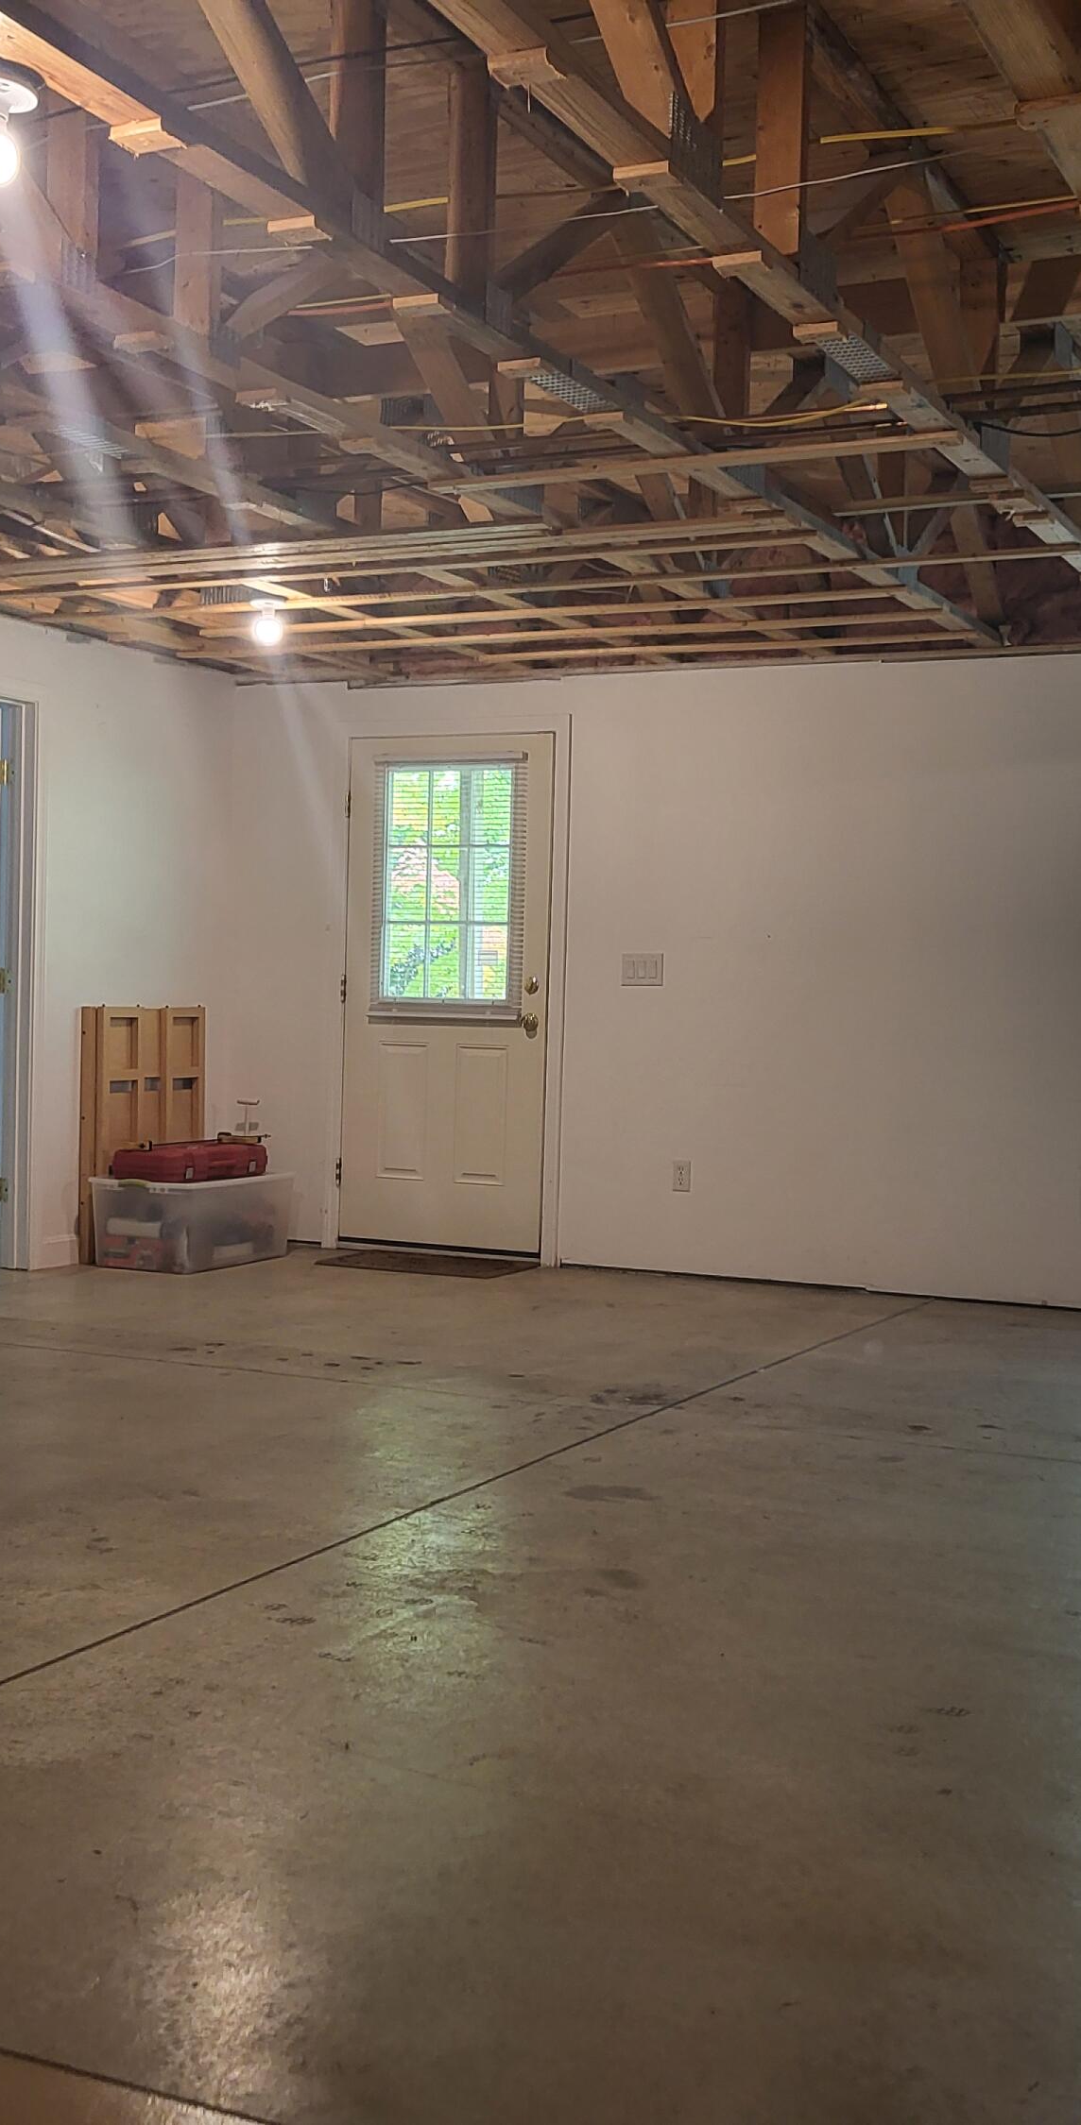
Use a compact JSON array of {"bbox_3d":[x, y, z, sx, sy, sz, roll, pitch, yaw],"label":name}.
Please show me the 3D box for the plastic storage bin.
[{"bbox_3d":[-1.321,0.602,8.170,0.460,0.336,0.740,2,1,26],"label":"plastic storage bin"}]

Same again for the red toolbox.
[{"bbox_3d":[-1.330,0.376,8.138,0.350,0.118,0.510,2,1,26],"label":"red toolbox"}]

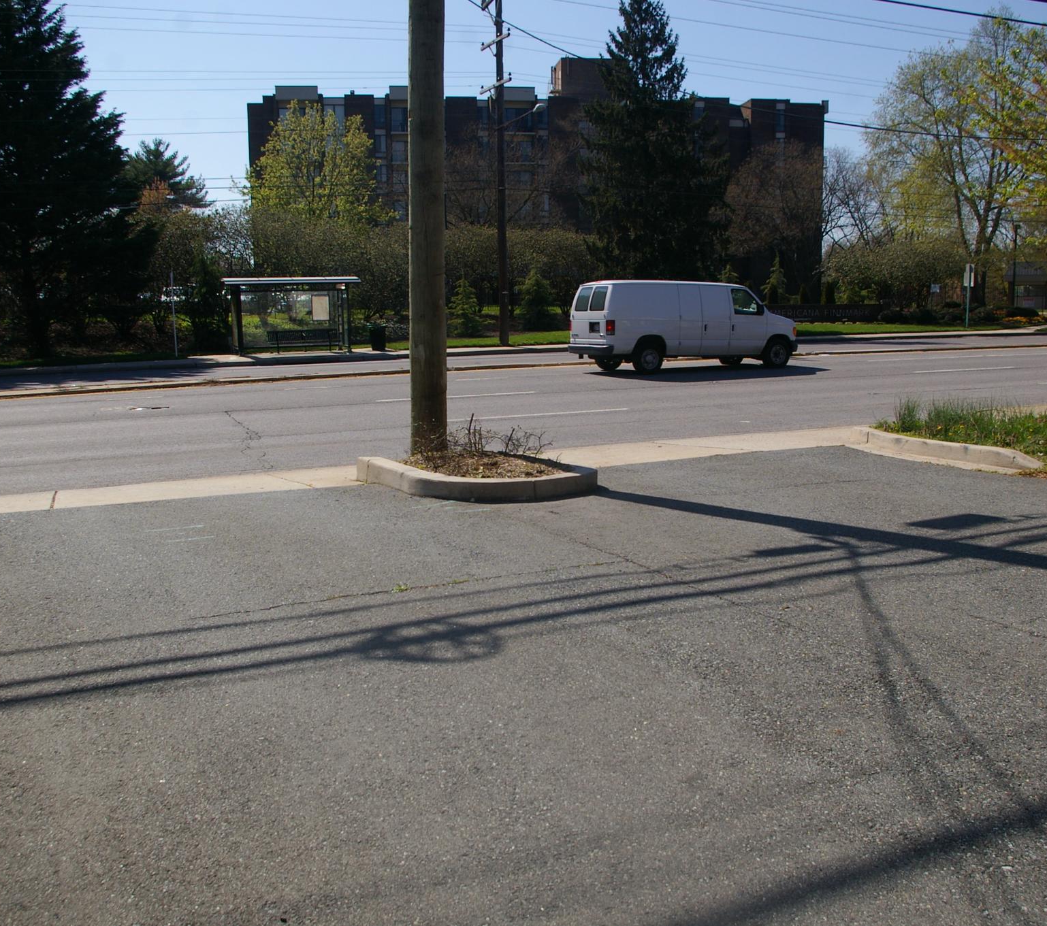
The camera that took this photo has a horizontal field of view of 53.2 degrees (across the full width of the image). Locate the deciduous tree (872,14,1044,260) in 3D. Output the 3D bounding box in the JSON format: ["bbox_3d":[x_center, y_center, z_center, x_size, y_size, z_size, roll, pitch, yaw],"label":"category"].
[{"bbox_3d":[24.771,-17.124,60.167,10.600,16.798,10.600,-1,9,0],"label":"deciduous tree"}]

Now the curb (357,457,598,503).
[{"bbox_3d":[-0.390,0.112,9.361,1.750,0.190,1.800,-5,9,-24],"label":"curb"}]

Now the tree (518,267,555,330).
[{"bbox_3d":[0.460,-6.475,41.499,1.550,2.581,1.550,-1,9,0],"label":"tree"}]

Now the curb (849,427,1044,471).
[{"bbox_3d":[4.303,-0.190,10.964,0.480,0.180,2.600,-5,9,-24],"label":"curb"}]

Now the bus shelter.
[{"bbox_3d":[-7.470,-4.718,33.541,4.250,2.420,1.800,-5,10,-26],"label":"bus shelter"}]

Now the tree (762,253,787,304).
[{"bbox_3d":[12.082,-8.464,50.325,1.250,3.161,1.250,-1,9,0],"label":"tree"}]

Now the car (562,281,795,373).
[{"bbox_3d":[3.910,-3.267,24.959,5.400,2.110,2.020,-5,9,-24],"label":"car"}]

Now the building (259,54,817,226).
[{"bbox_3d":[1.008,-27.432,105.751,53.100,24.392,20.000,-2,9,-7],"label":"building"}]

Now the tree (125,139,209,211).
[{"bbox_3d":[-22.897,-14.613,66.516,6.600,11.822,6.600,-1,9,0],"label":"tree"}]

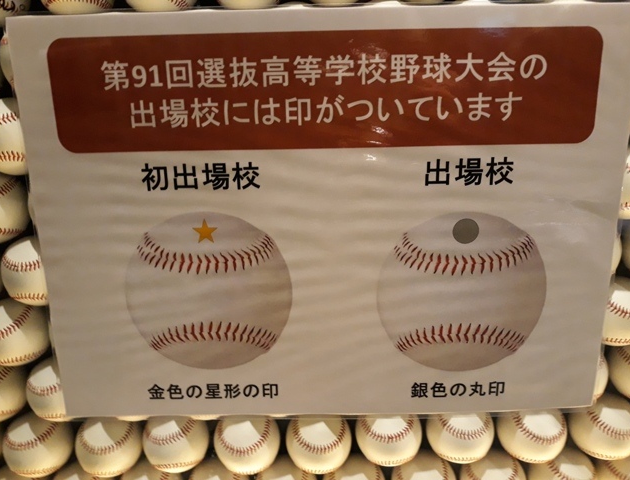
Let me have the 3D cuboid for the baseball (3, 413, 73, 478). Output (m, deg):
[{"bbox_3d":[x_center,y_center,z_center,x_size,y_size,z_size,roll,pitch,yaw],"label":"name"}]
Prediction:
[{"bbox_3d":[-0.312,0.230,0.567,0.073,0.073,0.073,-2,14,1],"label":"baseball"}]

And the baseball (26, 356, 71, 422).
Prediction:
[{"bbox_3d":[-0.278,0.163,0.554,0.073,0.073,0.073,-2,16,1],"label":"baseball"}]

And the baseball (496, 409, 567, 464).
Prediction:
[{"bbox_3d":[0.242,0.210,0.557,0.073,0.073,0.073,-2,14,1],"label":"baseball"}]

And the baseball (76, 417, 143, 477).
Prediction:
[{"bbox_3d":[-0.235,0.232,0.573,0.073,0.073,0.073,-2,16,1],"label":"baseball"}]

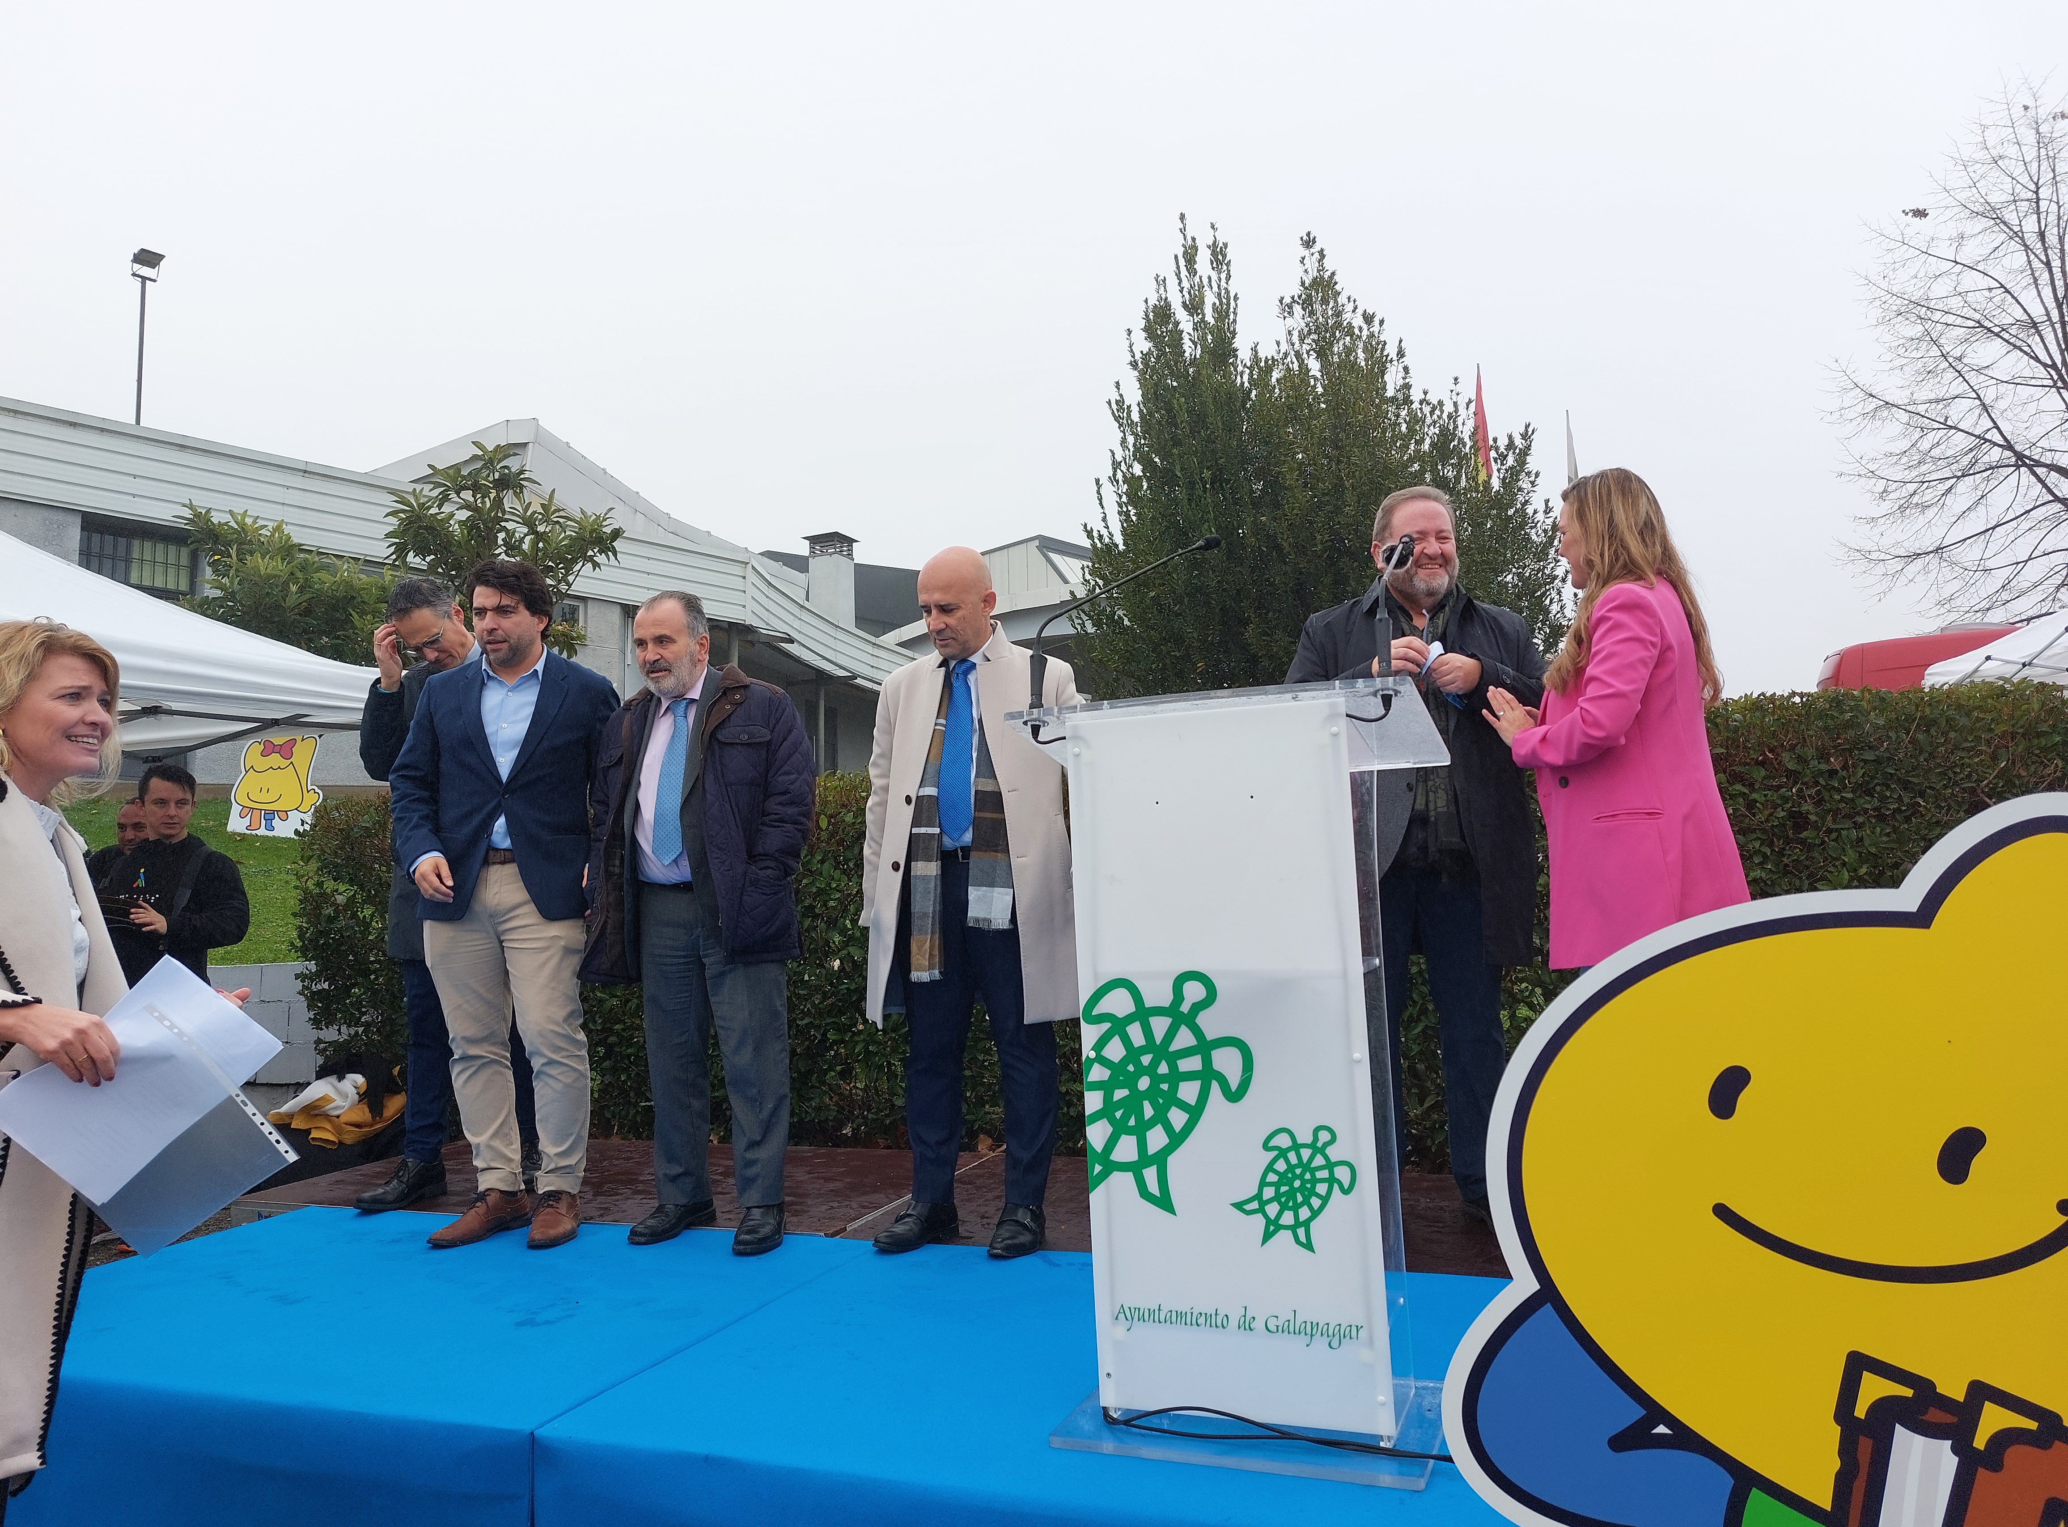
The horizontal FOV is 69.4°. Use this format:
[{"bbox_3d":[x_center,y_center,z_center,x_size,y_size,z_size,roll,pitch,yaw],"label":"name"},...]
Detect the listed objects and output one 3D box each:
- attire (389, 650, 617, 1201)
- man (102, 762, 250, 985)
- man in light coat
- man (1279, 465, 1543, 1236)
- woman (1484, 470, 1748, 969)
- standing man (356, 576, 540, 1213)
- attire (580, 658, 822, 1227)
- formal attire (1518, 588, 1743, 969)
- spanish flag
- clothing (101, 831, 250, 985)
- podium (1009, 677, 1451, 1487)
[{"bbox_3d":[-1.426,0.425,4.025,0.580,1.469,0.360,-2,-4,-3],"label":"attire"},{"bbox_3d":[-3.330,0.880,5.800,0.530,1.760,0.420,-1,-4,-9],"label":"man"},{"bbox_3d":[-0.148,0.326,3.748,0.560,1.742,0.400,-3,-4,10],"label":"man in light coat"},{"bbox_3d":[0.950,0.195,3.720,0.600,1.800,0.400,-2,-4,6],"label":"man"},{"bbox_3d":[1.310,0.190,3.380,0.500,1.720,0.440,-3,-4,17],"label":"woman"},{"bbox_3d":[-1.720,0.355,4.420,0.520,1.800,0.400,-4,-5,22],"label":"standing man"},{"bbox_3d":[-0.875,0.446,3.916,0.560,1.416,0.380,-3,-4,12],"label":"attire"},{"bbox_3d":[1.330,0.020,3.380,0.440,0.870,0.420,-3,-4,17],"label":"formal attire"},{"bbox_3d":[6.198,-4.516,20.500,0.300,1.900,0.300,-3,-4,17],"label":"spanish flag"},{"bbox_3d":[-3.053,0.575,5.300,0.520,0.662,0.360,-1,-4,-7],"label":"clothing"},{"bbox_3d":[0.356,0.484,2.531,0.680,1.197,0.480,-4,-3,23],"label":"podium"}]

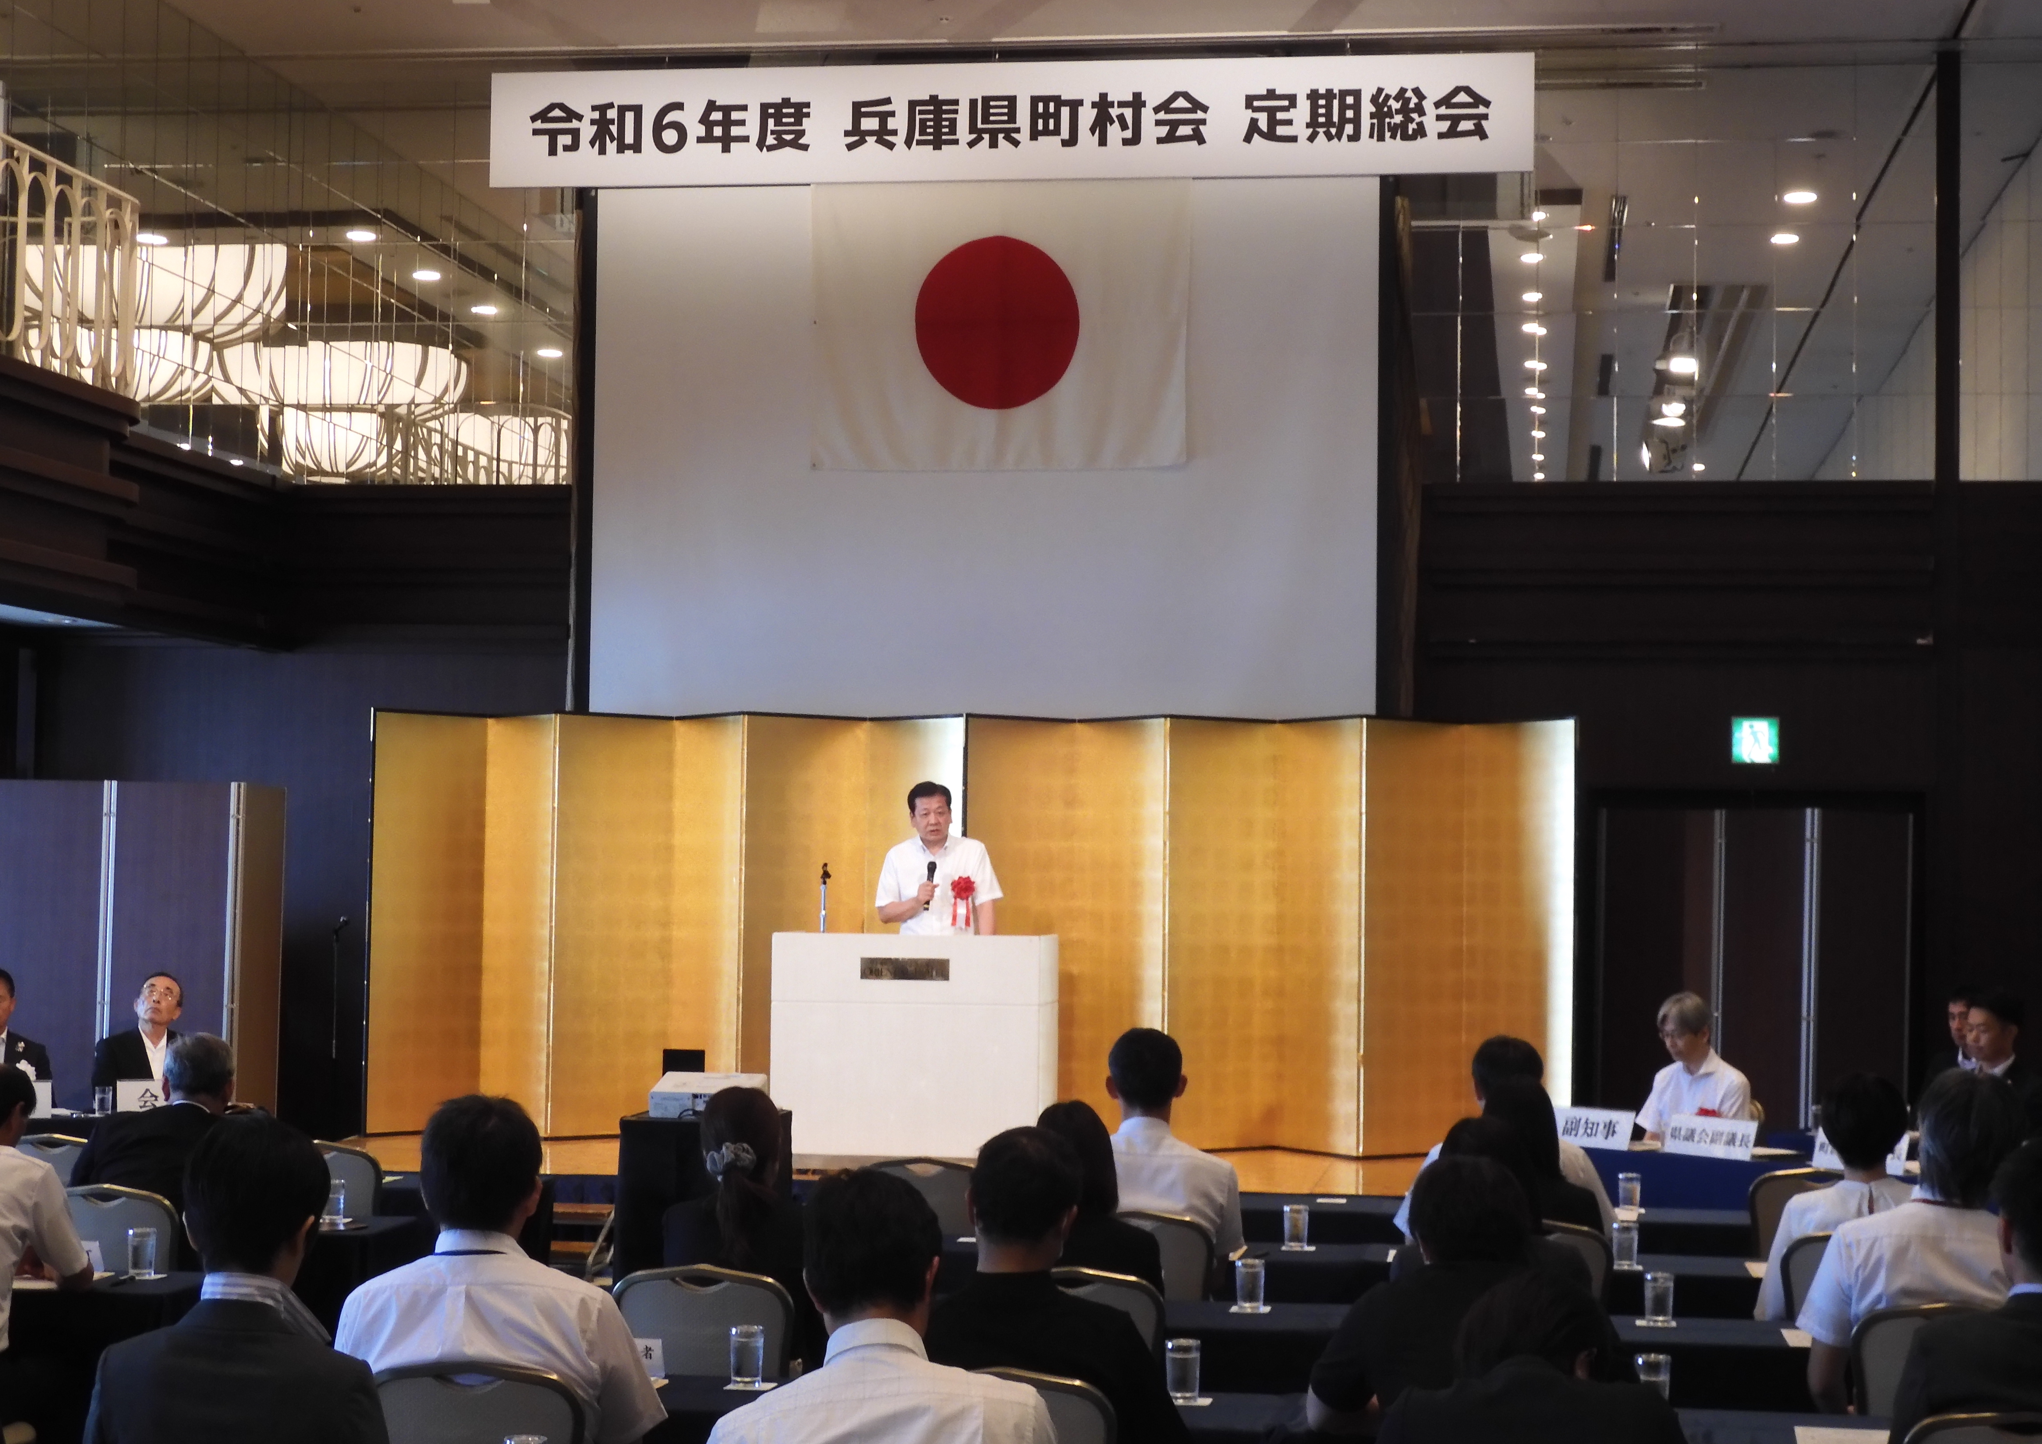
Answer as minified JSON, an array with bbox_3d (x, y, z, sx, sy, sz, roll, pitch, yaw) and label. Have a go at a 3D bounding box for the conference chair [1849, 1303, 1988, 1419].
[{"bbox_3d":[1.816,1.571,6.685,0.430,0.885,0.560,0,-3,9],"label":"conference chair"}]

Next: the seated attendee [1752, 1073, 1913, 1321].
[{"bbox_3d":[2.061,1.498,8.456,0.520,1.260,0.750,0,-3,8],"label":"seated attendee"}]

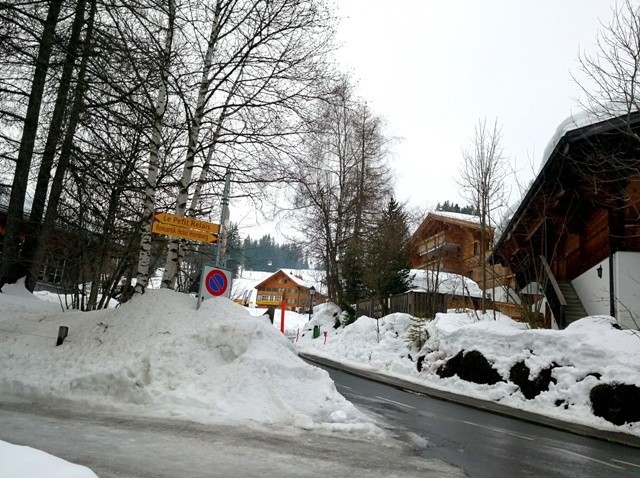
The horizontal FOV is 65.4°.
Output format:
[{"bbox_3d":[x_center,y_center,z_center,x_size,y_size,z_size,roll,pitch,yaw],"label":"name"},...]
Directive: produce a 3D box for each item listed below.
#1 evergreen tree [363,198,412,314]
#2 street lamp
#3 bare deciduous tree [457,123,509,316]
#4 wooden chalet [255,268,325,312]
[{"bbox_3d":[4.588,1.200,32.644,3.200,7.930,3.200,4,-9,0],"label":"evergreen tree"},{"bbox_3d":[-0.782,6.214,45.308,0.480,3.790,0.480,4,-9,0],"label":"street lamp"},{"bbox_3d":[8.241,-1.180,24.810,2.400,9.980,2.400,4,-9,0],"label":"bare deciduous tree"},{"bbox_3d":[-7.507,12.827,128.829,14.200,10.200,11.500,-2,-11,33],"label":"wooden chalet"}]

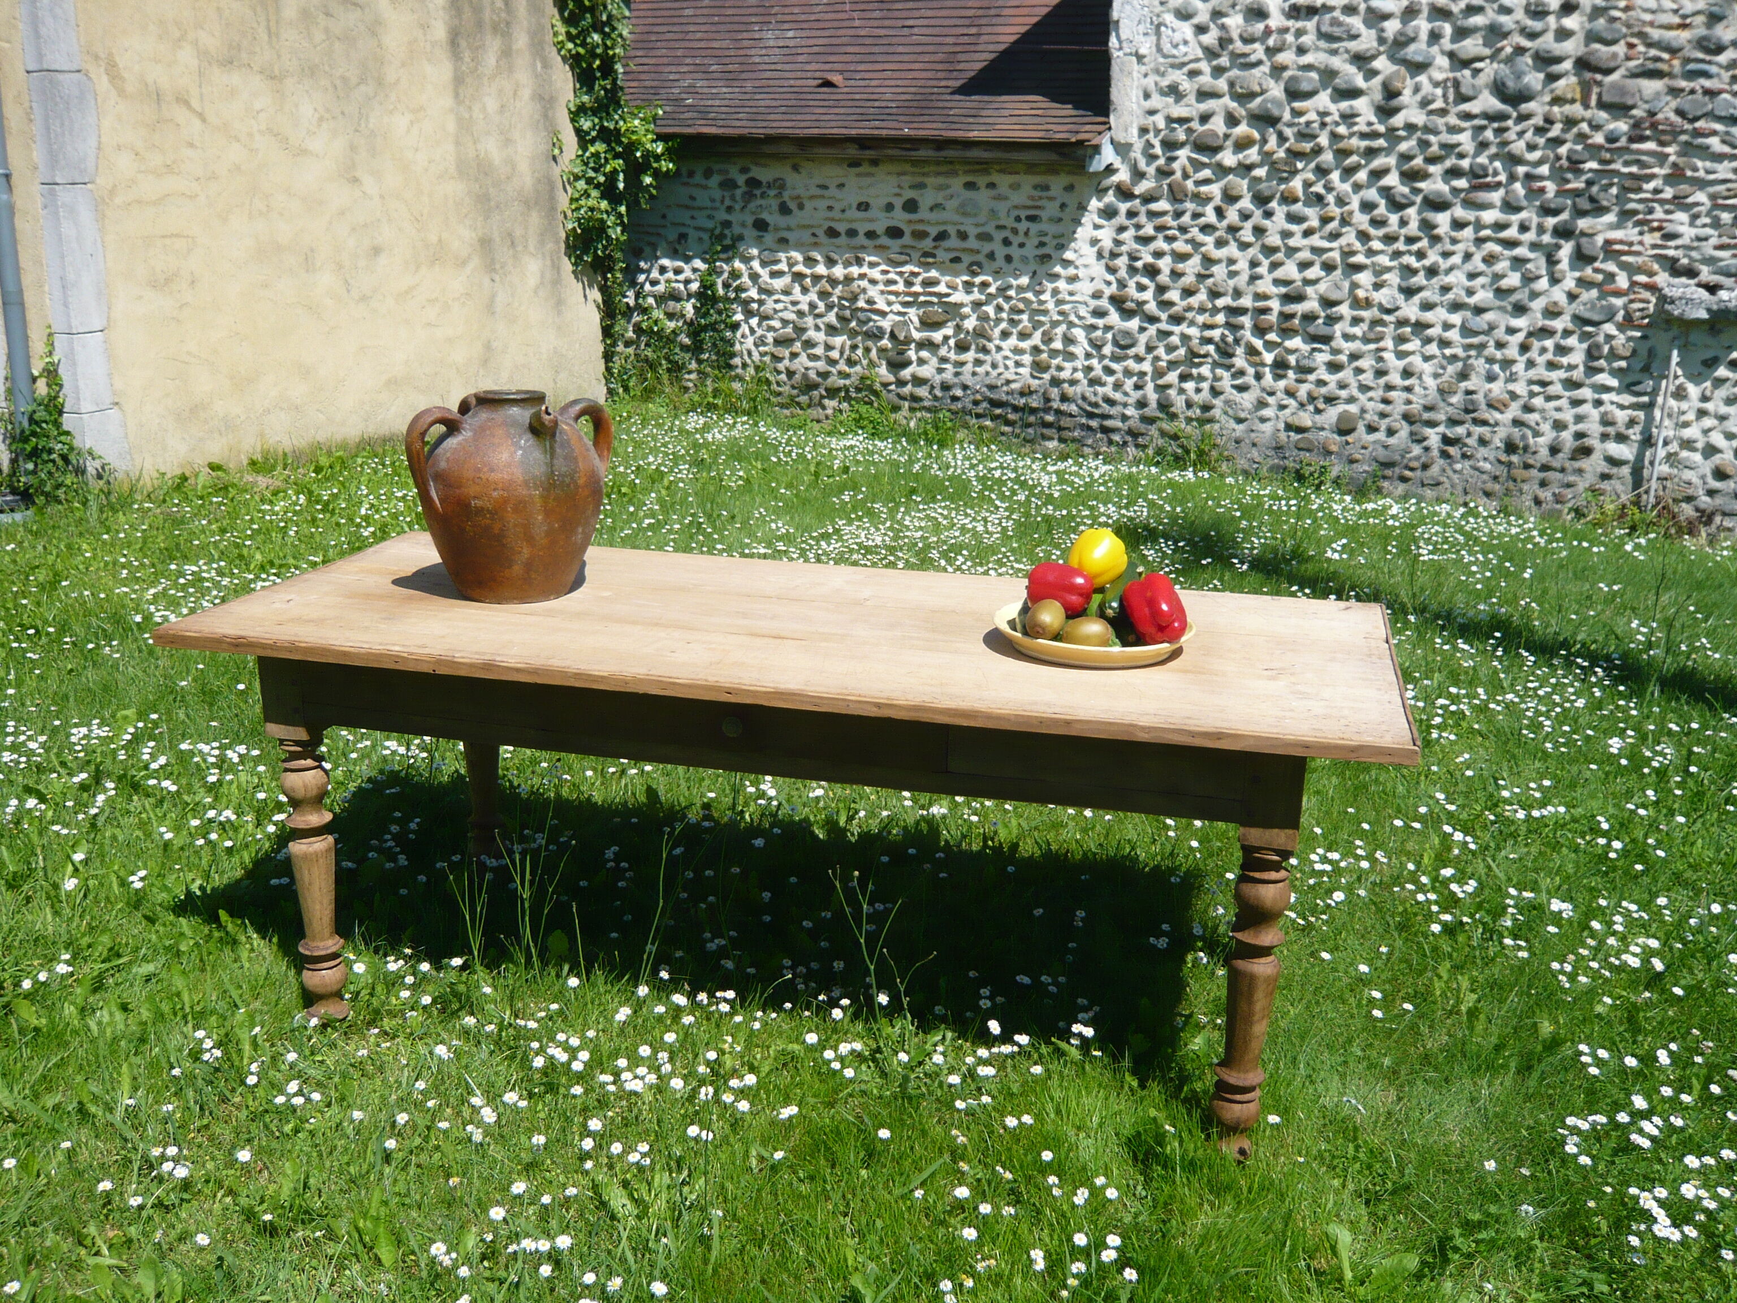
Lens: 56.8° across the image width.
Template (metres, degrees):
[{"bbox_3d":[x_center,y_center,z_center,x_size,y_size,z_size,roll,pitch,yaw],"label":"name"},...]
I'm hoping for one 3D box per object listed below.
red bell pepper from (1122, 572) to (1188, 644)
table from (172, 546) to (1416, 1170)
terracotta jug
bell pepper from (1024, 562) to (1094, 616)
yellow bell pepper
[{"bbox_3d":[0.456,-0.068,2.563,0.088,0.088,0.108,-19,58,0],"label":"red bell pepper"},{"bbox_3d":[-0.114,0.287,2.809,1.920,0.721,0.807,5,16,13],"label":"table"},{"bbox_3d":[-0.632,-0.275,2.797,0.392,0.346,0.356,-12,21,-38],"label":"terracotta jug"},{"bbox_3d":[0.303,-0.099,2.563,0.102,0.084,0.085,10,0,28],"label":"bell pepper"},{"bbox_3d":[0.369,-0.150,2.593,0.089,0.089,0.095,37,51,0],"label":"yellow bell pepper"}]

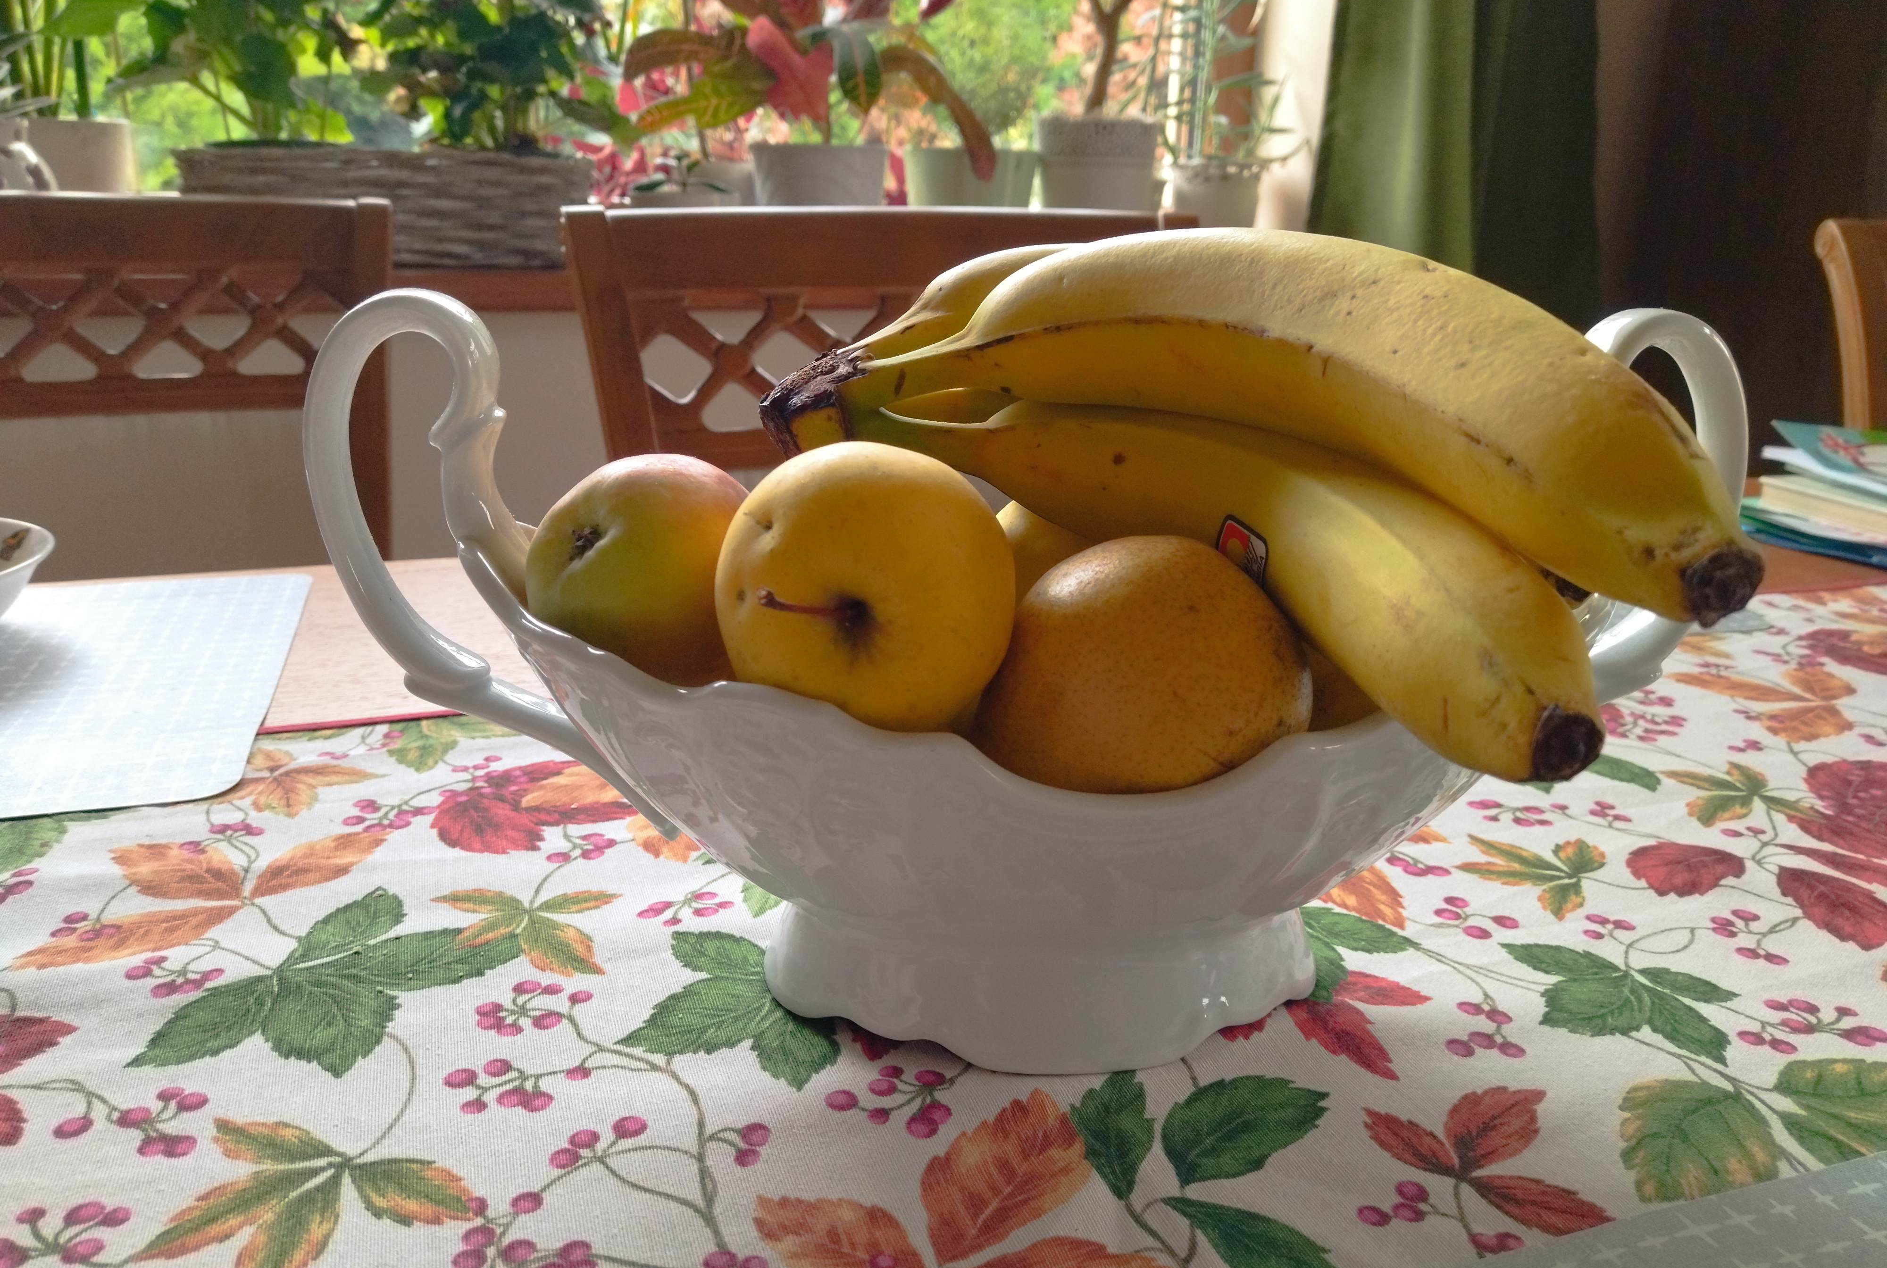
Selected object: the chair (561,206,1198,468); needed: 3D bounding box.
[{"bbox_3d":[0.041,0.217,0.943,0.460,0.940,0.520,-5,16,-18],"label":"chair"}]

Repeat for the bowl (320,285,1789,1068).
[{"bbox_3d":[0.026,0.003,0.385,0.364,0.177,0.202,0,17,-4],"label":"bowl"}]

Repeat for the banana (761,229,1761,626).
[{"bbox_3d":[0.068,-0.054,0.320,0.210,0.066,0.044,15,21,18],"label":"banana"}]

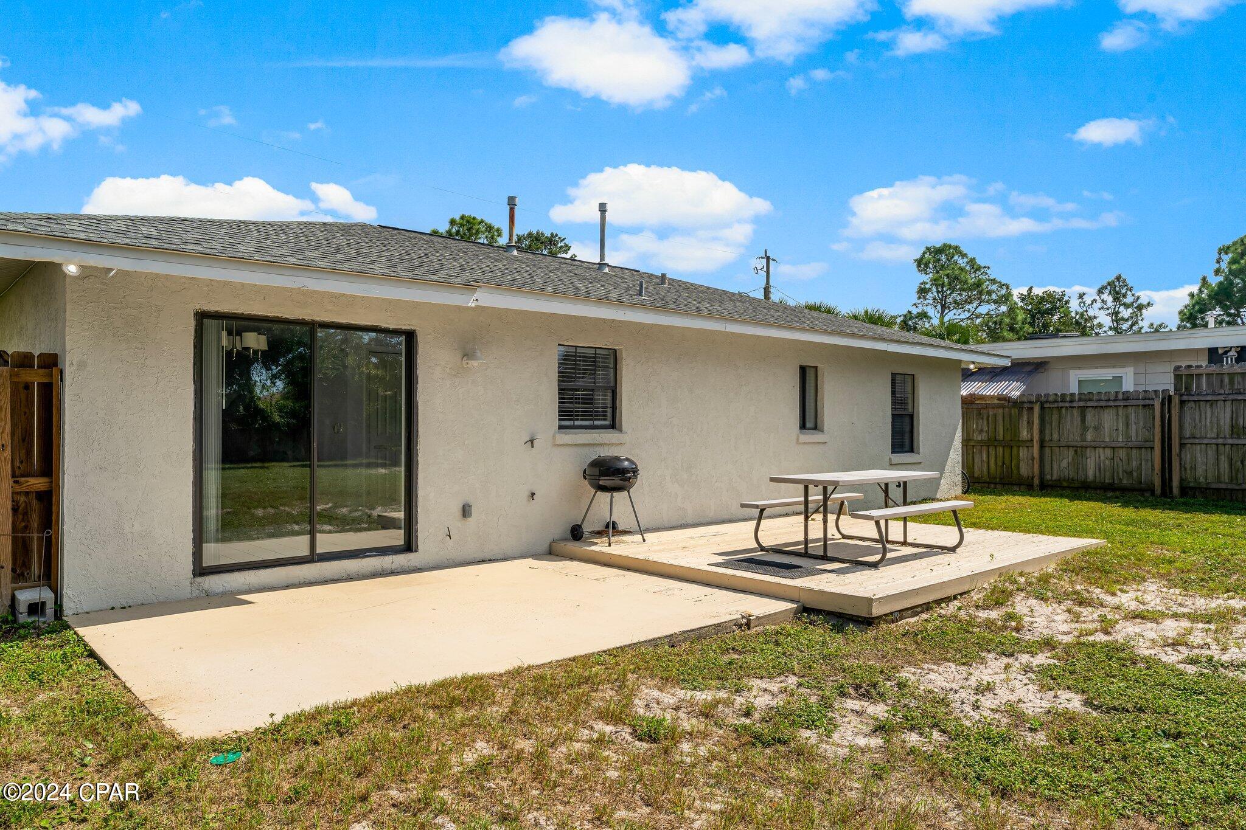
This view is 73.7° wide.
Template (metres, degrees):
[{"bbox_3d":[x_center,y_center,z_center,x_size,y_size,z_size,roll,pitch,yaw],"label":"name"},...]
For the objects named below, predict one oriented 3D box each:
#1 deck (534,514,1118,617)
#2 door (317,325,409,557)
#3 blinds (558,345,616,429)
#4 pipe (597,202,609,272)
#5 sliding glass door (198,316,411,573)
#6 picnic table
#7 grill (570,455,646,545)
[{"bbox_3d":[2.149,1.400,8.663,4.433,0.142,3.780,1,-1,-42],"label":"deck"},{"bbox_3d":[-2.304,0.227,7.397,0.924,1.956,0.046,1,-1,-42],"label":"door"},{"bbox_3d":[-0.405,-0.292,9.124,0.892,0.913,0.072,1,-1,-42],"label":"blinds"},{"bbox_3d":[-0.315,-2.797,13.081,0.156,1.087,0.156,1,-1,-42],"label":"pipe"},{"bbox_3d":[-2.619,0.238,7.066,1.836,2.017,0.098,1,-1,-42],"label":"sliding glass door"},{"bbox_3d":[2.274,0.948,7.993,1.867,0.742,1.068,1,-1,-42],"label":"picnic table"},{"bbox_3d":[-0.140,0.882,8.681,0.566,0.898,0.586,1,-1,-42],"label":"grill"}]

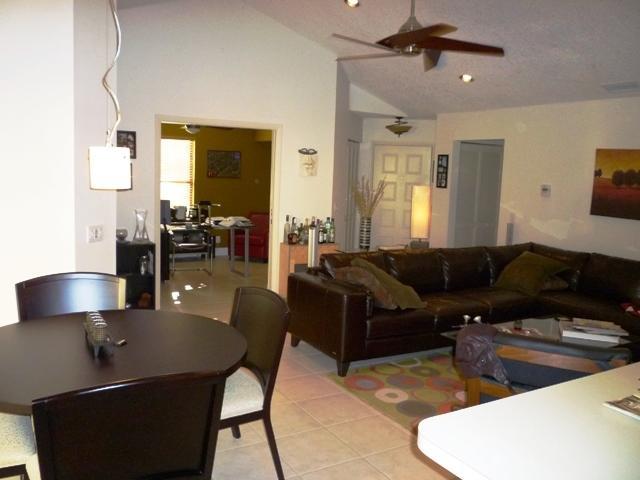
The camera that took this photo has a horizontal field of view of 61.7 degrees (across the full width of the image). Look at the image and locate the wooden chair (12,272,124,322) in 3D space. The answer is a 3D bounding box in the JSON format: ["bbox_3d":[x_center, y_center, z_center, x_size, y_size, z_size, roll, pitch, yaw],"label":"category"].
[{"bbox_3d":[-1.092,0.685,2.444,0.500,0.950,0.570,-1,7,-31],"label":"wooden chair"}]

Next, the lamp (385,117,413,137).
[{"bbox_3d":[1.069,-1.533,7.275,0.370,0.285,0.370,2,6,0],"label":"lamp"}]

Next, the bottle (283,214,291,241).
[{"bbox_3d":[-0.391,-0.129,6.455,0.080,0.350,0.080,-1,7,-31],"label":"bottle"}]

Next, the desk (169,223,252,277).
[{"bbox_3d":[-1.693,0.181,8.026,1.200,0.740,0.620,-1,7,-31],"label":"desk"}]

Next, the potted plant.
[{"bbox_3d":[0.517,-0.277,5.599,0.340,0.770,0.280,-1,7,-31],"label":"potted plant"}]

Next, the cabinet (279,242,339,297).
[{"bbox_3d":[-0.149,0.399,6.648,0.690,0.719,0.300,-1,7,-31],"label":"cabinet"}]

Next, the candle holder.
[{"bbox_3d":[-1.860,-0.154,5.572,0.165,0.340,0.165,-1,7,-31],"label":"candle holder"}]

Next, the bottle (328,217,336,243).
[{"bbox_3d":[0.158,-0.124,6.768,0.085,0.320,0.085,-1,7,-31],"label":"bottle"}]

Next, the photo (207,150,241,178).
[{"bbox_3d":[-1.788,-1.403,10.037,0.661,0.508,0.035,-1,7,-31],"label":"photo"}]

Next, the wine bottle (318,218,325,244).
[{"bbox_3d":[0.025,-0.106,6.654,0.075,0.297,0.075,2,6,0],"label":"wine bottle"}]

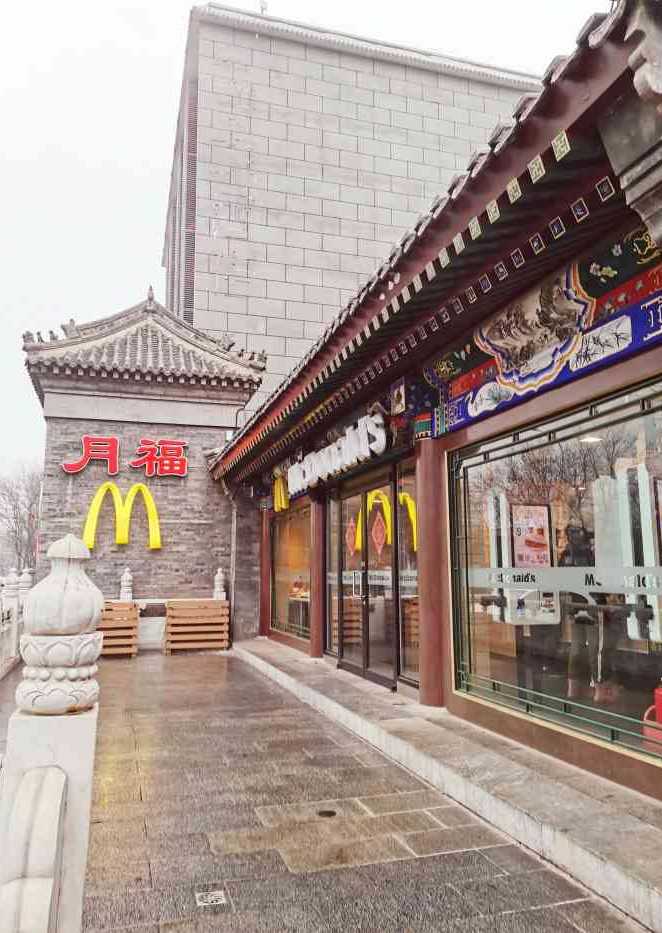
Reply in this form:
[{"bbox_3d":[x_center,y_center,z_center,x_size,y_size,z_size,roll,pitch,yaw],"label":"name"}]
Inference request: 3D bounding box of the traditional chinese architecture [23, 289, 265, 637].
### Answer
[{"bbox_3d":[-4.159,-0.123,16.252,4.607,7.980,4.655,2,-9,-16],"label":"traditional chinese architecture"}]

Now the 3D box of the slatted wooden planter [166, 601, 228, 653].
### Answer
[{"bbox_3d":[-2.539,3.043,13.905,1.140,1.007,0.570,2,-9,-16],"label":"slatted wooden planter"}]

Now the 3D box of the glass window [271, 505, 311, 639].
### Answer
[{"bbox_3d":[-0.665,1.822,12.597,0.100,2.175,3.055,2,-9,-17],"label":"glass window"}]

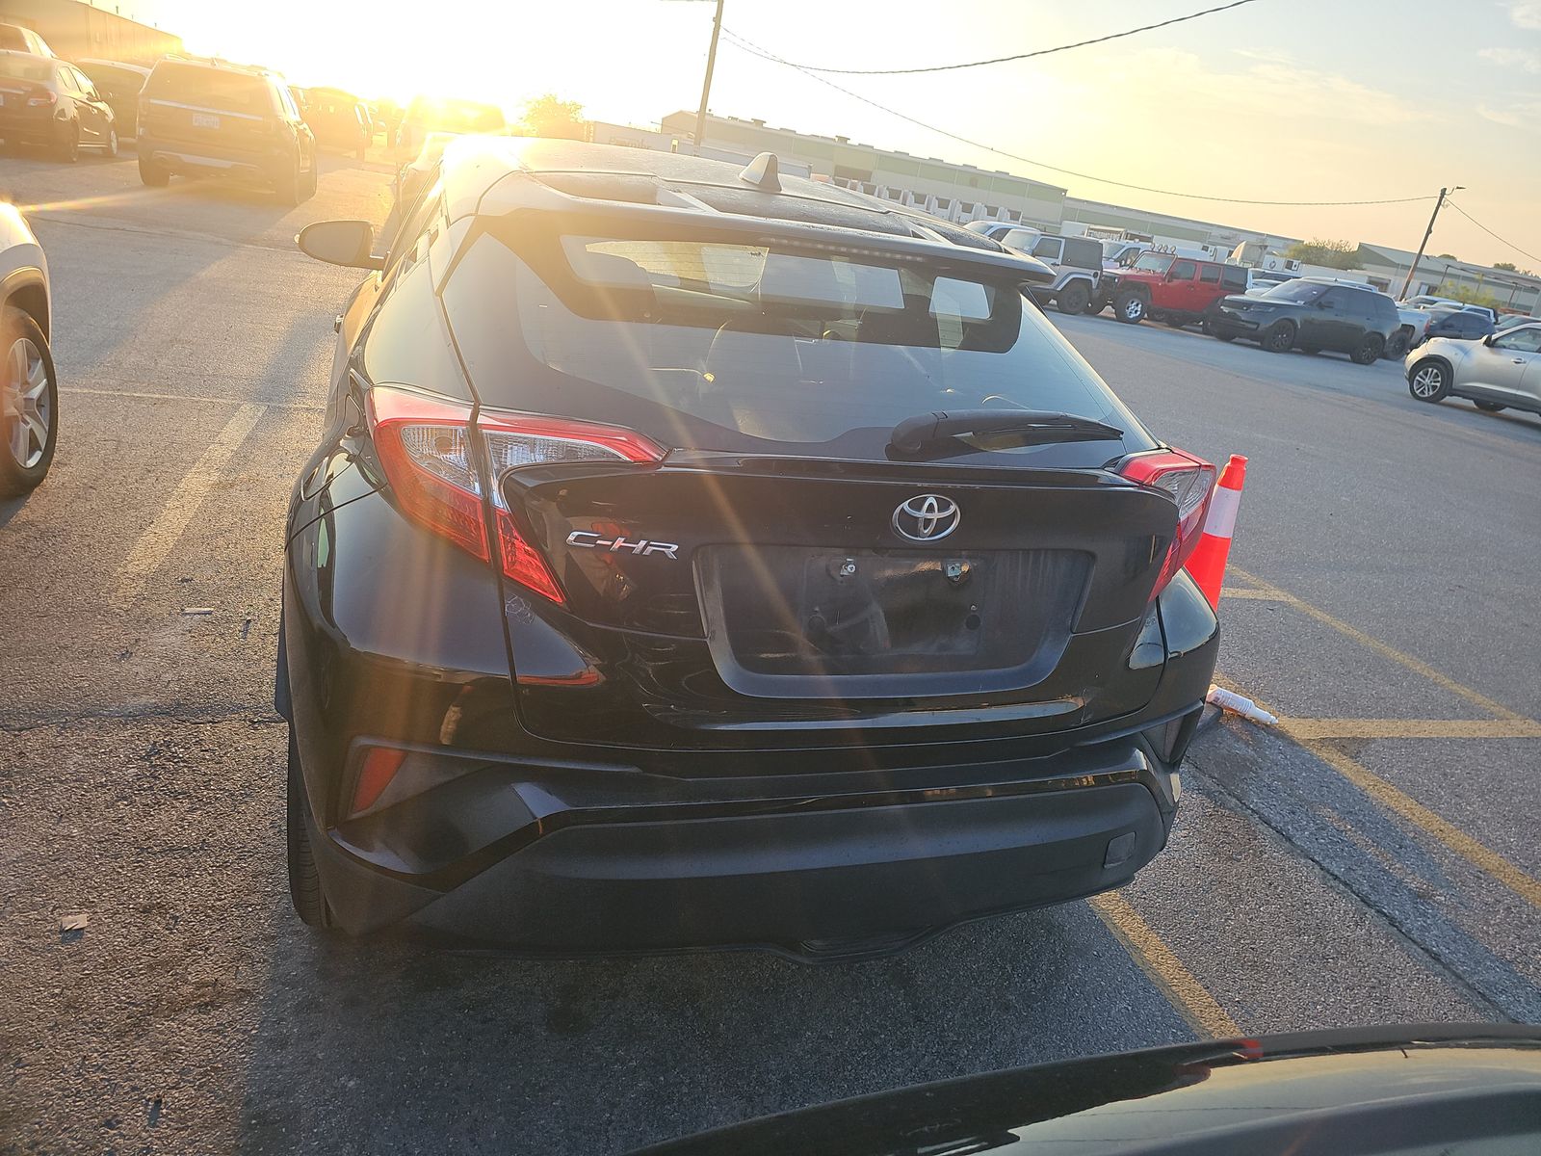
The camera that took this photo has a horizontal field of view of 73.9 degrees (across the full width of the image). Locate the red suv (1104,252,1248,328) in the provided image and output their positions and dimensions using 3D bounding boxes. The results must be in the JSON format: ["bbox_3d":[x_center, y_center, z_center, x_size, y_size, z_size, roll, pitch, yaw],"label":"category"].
[{"bbox_3d":[10.509,-7.676,27.177,4.600,1.880,1.900,2,22,-23],"label":"red suv"}]

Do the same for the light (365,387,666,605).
[{"bbox_3d":[-0.375,-0.122,1.475,0.400,0.240,0.310,0,22,-21],"label":"light"}]

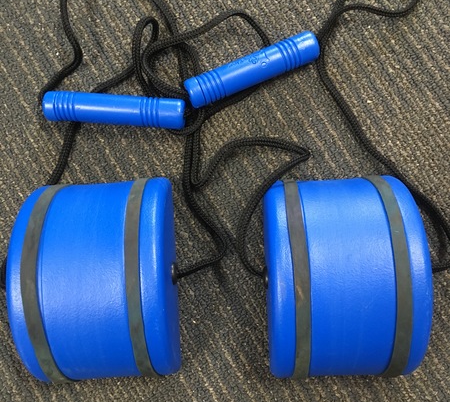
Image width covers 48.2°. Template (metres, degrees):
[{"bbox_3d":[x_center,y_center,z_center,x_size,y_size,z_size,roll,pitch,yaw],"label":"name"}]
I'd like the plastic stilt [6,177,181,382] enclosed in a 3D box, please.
[{"bbox_3d":[-0.100,0.061,0.387,0.114,0.074,0.160,-4,84,1],"label":"plastic stilt"}]

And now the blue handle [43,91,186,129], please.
[{"bbox_3d":[-0.092,-0.076,0.418,0.119,0.025,0.025,4,84,2],"label":"blue handle"}]

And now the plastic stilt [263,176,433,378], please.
[{"bbox_3d":[0.090,0.058,0.382,0.114,0.074,0.160,-2,84,1],"label":"plastic stilt"}]

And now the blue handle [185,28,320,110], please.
[{"bbox_3d":[0.023,-0.110,0.420,0.119,0.025,0.025,-22,84,2],"label":"blue handle"}]

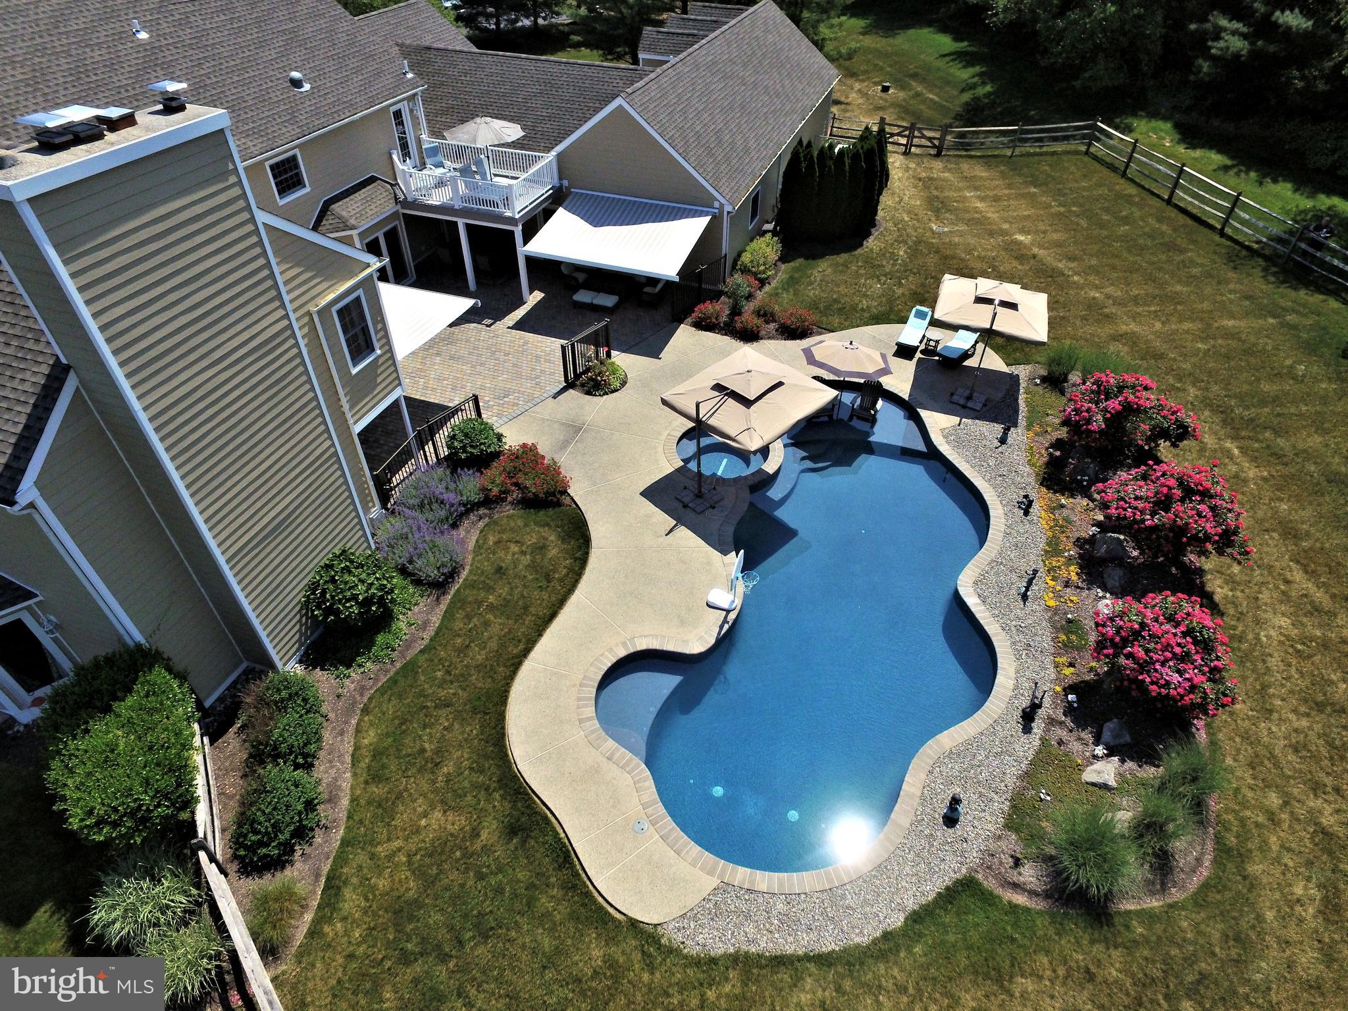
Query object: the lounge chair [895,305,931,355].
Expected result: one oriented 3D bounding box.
[{"bbox_3d":[7.442,-5.409,24.184,0.680,0.740,1.850,16,44,17],"label":"lounge chair"}]

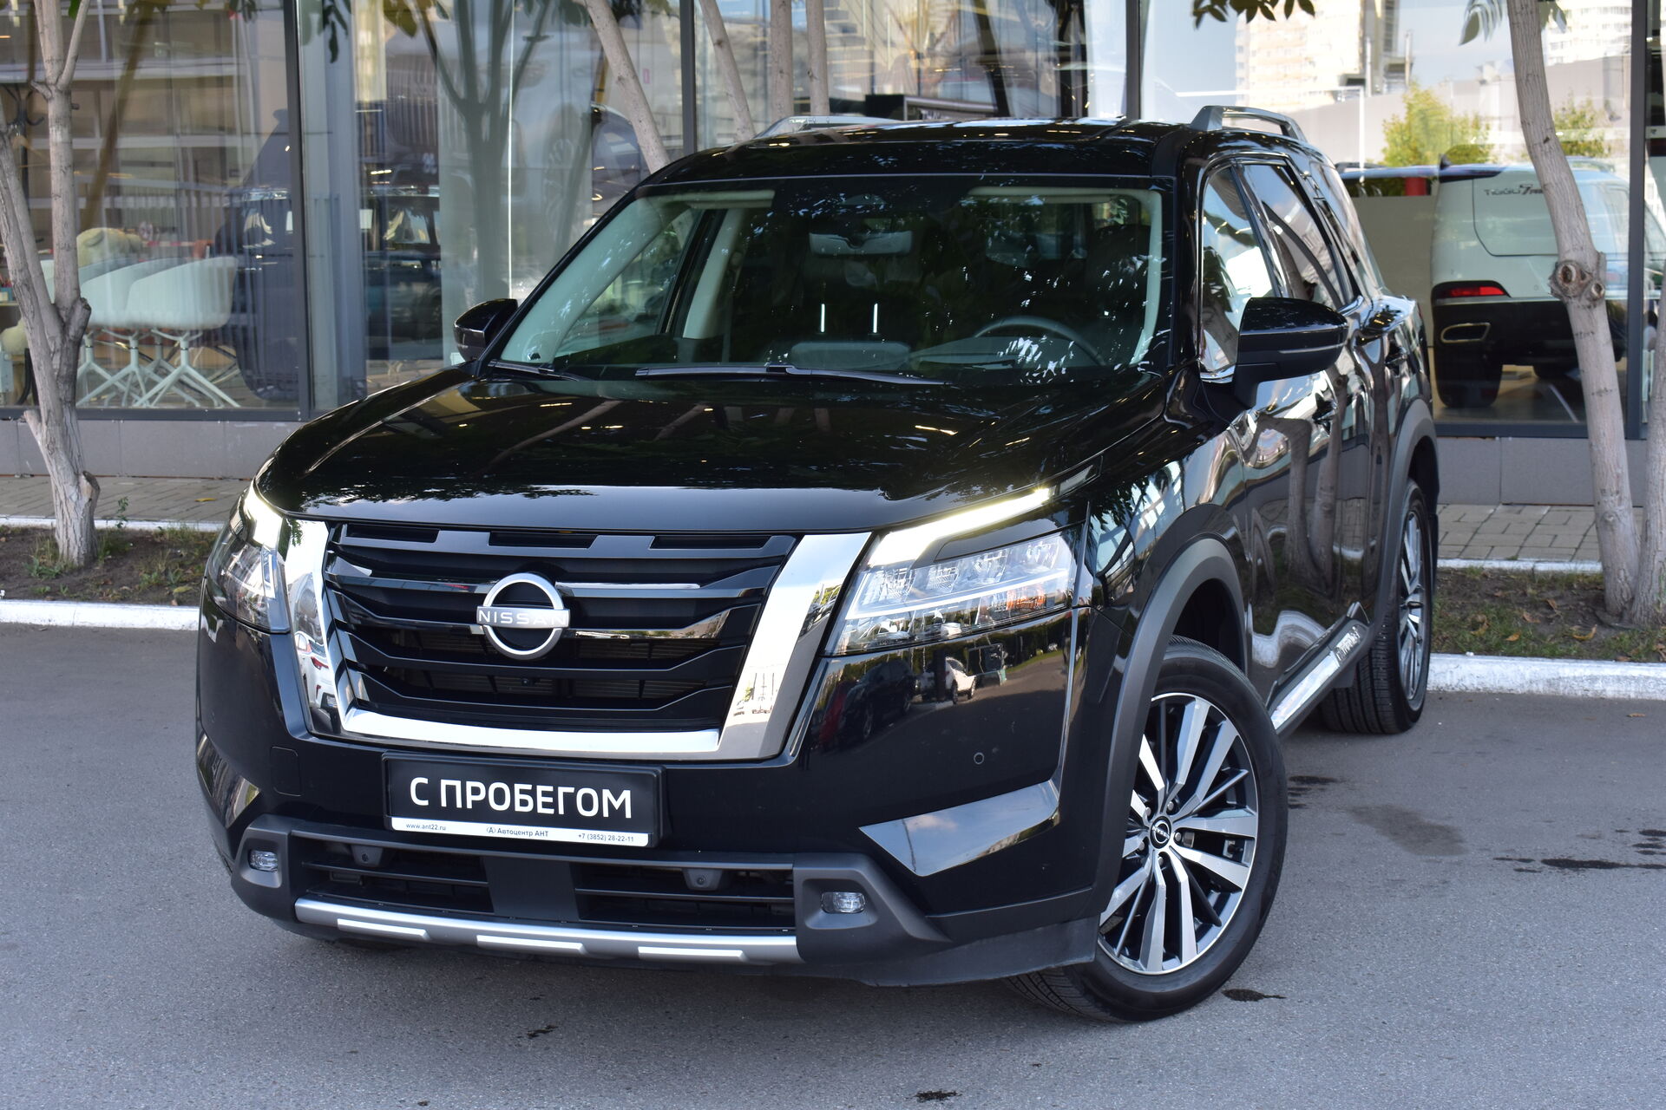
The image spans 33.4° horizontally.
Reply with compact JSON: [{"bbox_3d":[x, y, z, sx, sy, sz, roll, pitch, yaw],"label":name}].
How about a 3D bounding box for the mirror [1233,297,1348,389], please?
[{"bbox_3d":[0.981,-0.465,6.018,0.250,0.200,0.200,2,8,20],"label":"mirror"}]

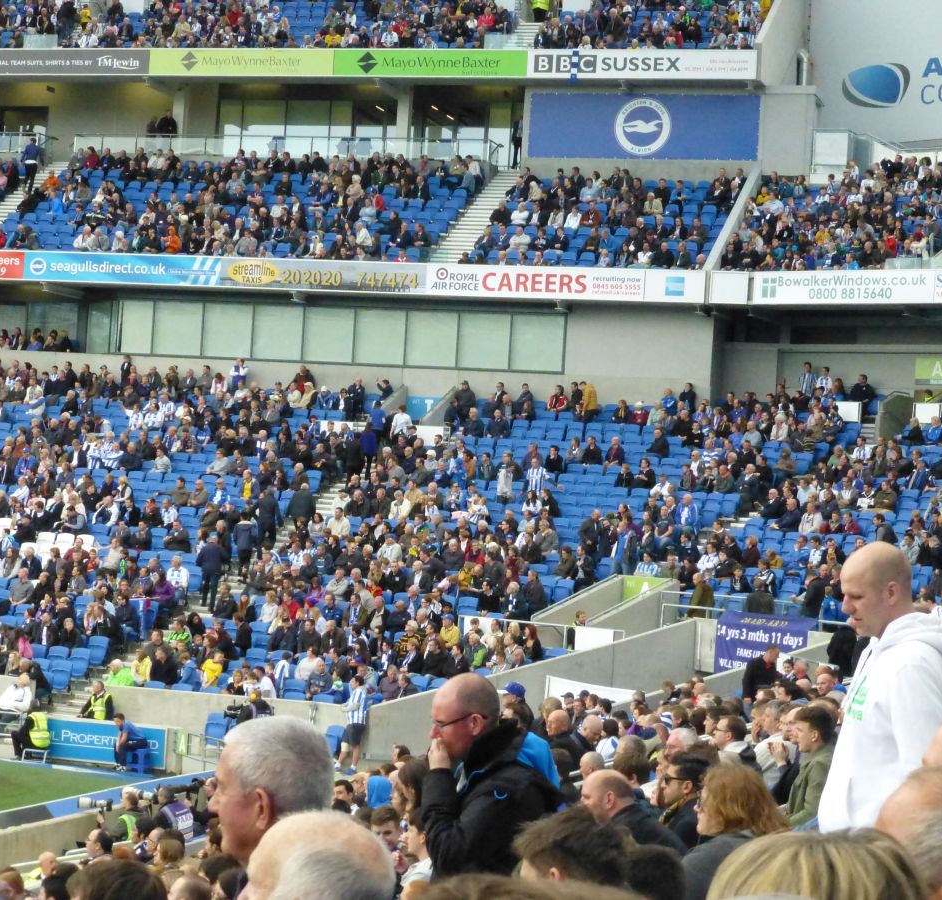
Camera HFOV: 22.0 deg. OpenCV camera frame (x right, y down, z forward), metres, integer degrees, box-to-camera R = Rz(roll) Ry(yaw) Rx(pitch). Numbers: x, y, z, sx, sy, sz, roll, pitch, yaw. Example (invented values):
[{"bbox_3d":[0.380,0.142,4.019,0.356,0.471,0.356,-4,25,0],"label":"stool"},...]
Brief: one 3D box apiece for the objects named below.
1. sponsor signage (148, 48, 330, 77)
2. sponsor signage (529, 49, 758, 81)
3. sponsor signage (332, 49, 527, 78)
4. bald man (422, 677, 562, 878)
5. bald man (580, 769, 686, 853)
[{"bbox_3d":[-7.509,-12.546,78.501,6.367,0.935,0.100,3,-2,17],"label":"sponsor signage"},{"bbox_3d":[5.223,-11.851,74.514,7.235,0.921,0.100,3,-2,17],"label":"sponsor signage"},{"bbox_3d":[-1.349,-12.214,76.572,6.558,0.935,0.100,3,-2,17],"label":"sponsor signage"},{"bbox_3d":[0.046,1.527,7.069,0.500,1.750,0.550,3,-2,7],"label":"bald man"},{"bbox_3d":[0.539,1.929,9.778,0.780,1.280,0.550,3,-2,12],"label":"bald man"}]

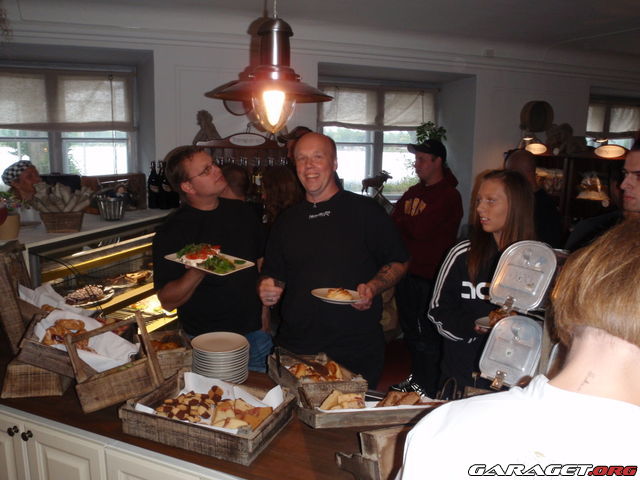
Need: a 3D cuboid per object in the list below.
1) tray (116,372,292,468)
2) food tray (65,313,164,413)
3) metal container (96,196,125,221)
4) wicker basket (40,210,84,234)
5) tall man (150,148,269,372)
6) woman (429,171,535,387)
[{"bbox_3d":[-0.321,0.512,1.538,0.413,0.072,0.286,5,10,21],"label":"tray"},{"bbox_3d":[-0.687,0.380,1.712,0.235,0.221,0.236,-16,16,-25],"label":"food tray"},{"bbox_3d":[-1.251,-0.193,3.110,0.150,0.142,0.150,-1,10,-11],"label":"metal container"},{"bbox_3d":[-1.328,-0.106,2.700,0.205,0.106,0.150,-2,10,-16],"label":"wicker basket"},{"bbox_3d":[-0.428,0.494,2.154,0.490,1.740,0.440,-2,10,-14],"label":"tall man"},{"bbox_3d":[0.697,0.543,2.159,0.450,1.650,0.370,7,11,33],"label":"woman"}]

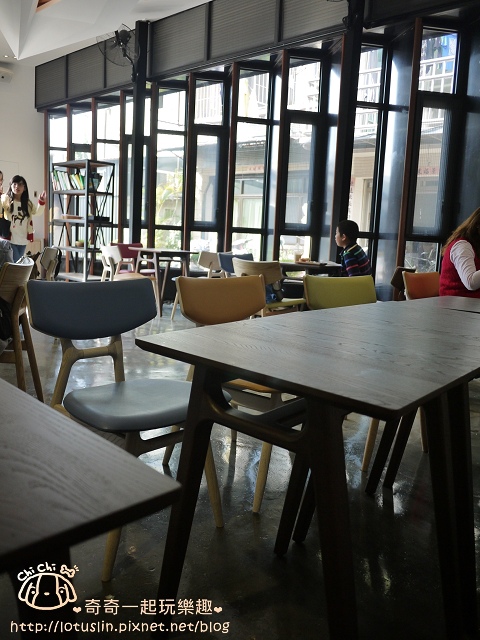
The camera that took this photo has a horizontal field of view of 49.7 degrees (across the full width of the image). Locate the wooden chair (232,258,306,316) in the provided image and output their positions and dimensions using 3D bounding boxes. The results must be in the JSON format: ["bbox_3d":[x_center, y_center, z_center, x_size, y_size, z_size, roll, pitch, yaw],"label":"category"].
[{"bbox_3d":[0.217,-0.122,4.374,0.480,0.790,0.550,8,10,36],"label":"wooden chair"}]

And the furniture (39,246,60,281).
[{"bbox_3d":[-1.852,-0.259,4.614,0.550,0.790,0.480,2,8,-6],"label":"furniture"}]

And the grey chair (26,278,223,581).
[{"bbox_3d":[-0.386,0.280,1.706,0.480,0.790,0.550,-5,11,-44],"label":"grey chair"}]

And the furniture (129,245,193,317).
[{"bbox_3d":[-0.904,-0.460,6.314,0.600,0.735,0.600,10,11,43],"label":"furniture"}]

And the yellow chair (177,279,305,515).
[{"bbox_3d":[0.037,0.237,2.096,0.480,0.790,0.550,-5,11,-45],"label":"yellow chair"}]

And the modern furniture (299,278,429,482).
[{"bbox_3d":[0.575,0.202,2.471,0.480,0.790,0.550,-3,10,-34],"label":"modern furniture"}]

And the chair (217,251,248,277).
[{"bbox_3d":[0.074,-0.245,5.099,0.550,0.790,0.480,10,11,44],"label":"chair"}]

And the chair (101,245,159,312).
[{"bbox_3d":[-1.280,-0.421,5.791,0.550,0.790,0.480,-3,10,-36],"label":"chair"}]

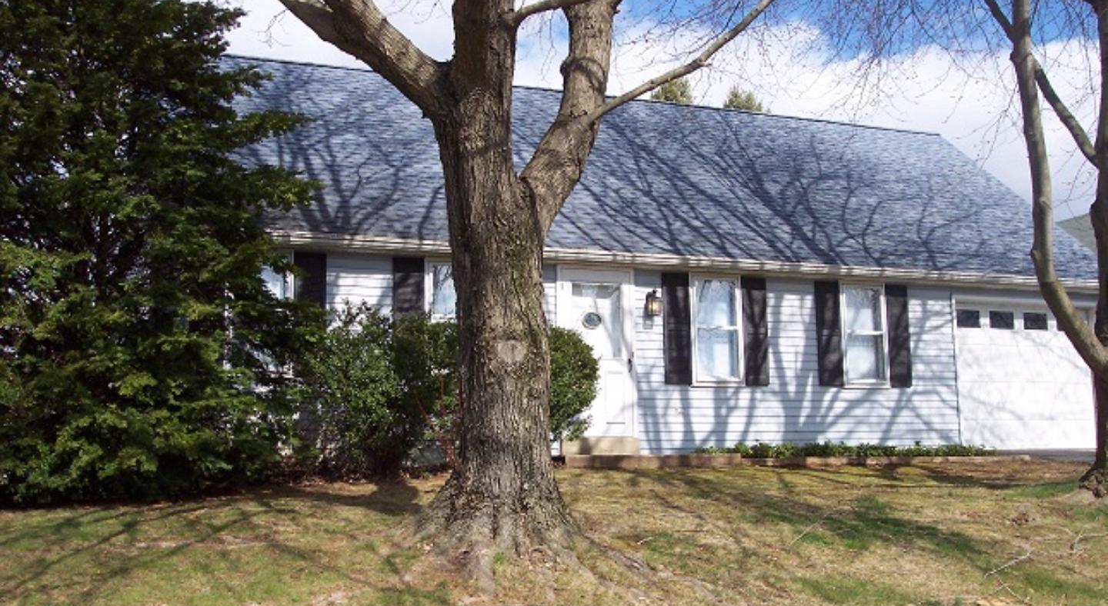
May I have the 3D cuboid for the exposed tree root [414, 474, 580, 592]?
[{"bbox_3d":[-0.406,1.625,8.700,1.170,0.720,1.150,-1,-8,0],"label":"exposed tree root"}]

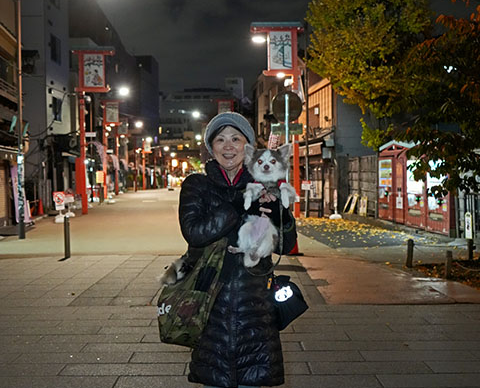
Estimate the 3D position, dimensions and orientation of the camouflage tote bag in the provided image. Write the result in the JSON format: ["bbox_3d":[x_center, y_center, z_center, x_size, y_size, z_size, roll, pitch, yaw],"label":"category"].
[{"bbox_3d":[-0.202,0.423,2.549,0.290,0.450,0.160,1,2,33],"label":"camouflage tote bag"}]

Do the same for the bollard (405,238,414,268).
[{"bbox_3d":[2.664,0.938,9.430,0.095,0.458,0.095,0,1,0],"label":"bollard"}]

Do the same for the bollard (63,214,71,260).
[{"bbox_3d":[-3.097,0.773,10.786,0.100,0.774,0.100,0,1,0],"label":"bollard"}]

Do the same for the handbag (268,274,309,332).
[{"bbox_3d":[0.205,0.469,2.592,0.180,0.235,0.120,-1,1,-24],"label":"handbag"}]

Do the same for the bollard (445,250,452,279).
[{"bbox_3d":[2.963,1.012,8.515,0.090,0.404,0.090,0,1,0],"label":"bollard"}]

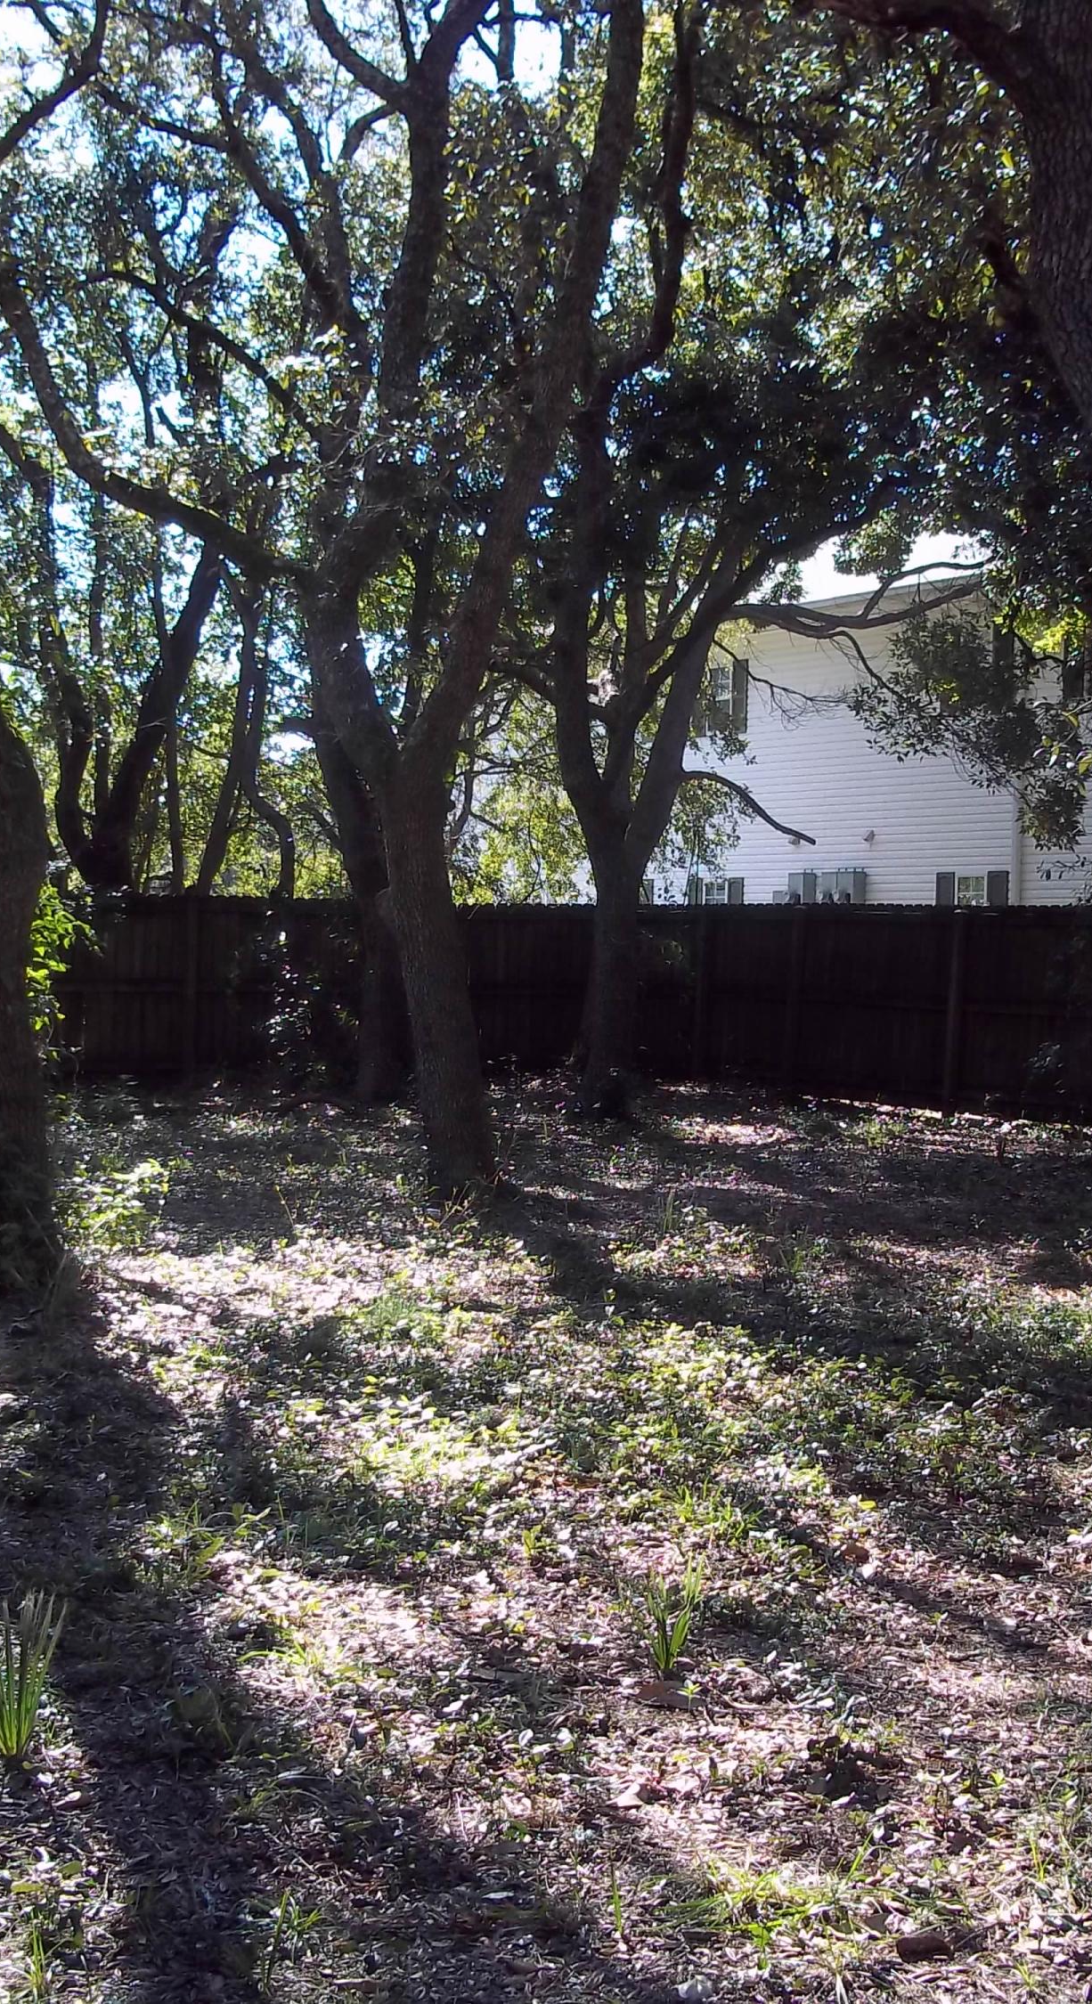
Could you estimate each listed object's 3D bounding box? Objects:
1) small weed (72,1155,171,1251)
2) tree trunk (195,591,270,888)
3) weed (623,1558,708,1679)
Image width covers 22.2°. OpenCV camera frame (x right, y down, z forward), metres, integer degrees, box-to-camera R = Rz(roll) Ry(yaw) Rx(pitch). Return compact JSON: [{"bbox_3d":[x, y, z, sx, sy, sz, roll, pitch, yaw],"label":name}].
[{"bbox_3d":[-1.989,0.939,13.022,0.446,0.422,0.424,1,2,-9],"label":"small weed"},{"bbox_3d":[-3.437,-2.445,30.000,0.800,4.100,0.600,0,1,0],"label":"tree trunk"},{"bbox_3d":[0.244,1.274,5.751,0.172,0.239,0.163,1,2,3],"label":"weed"}]

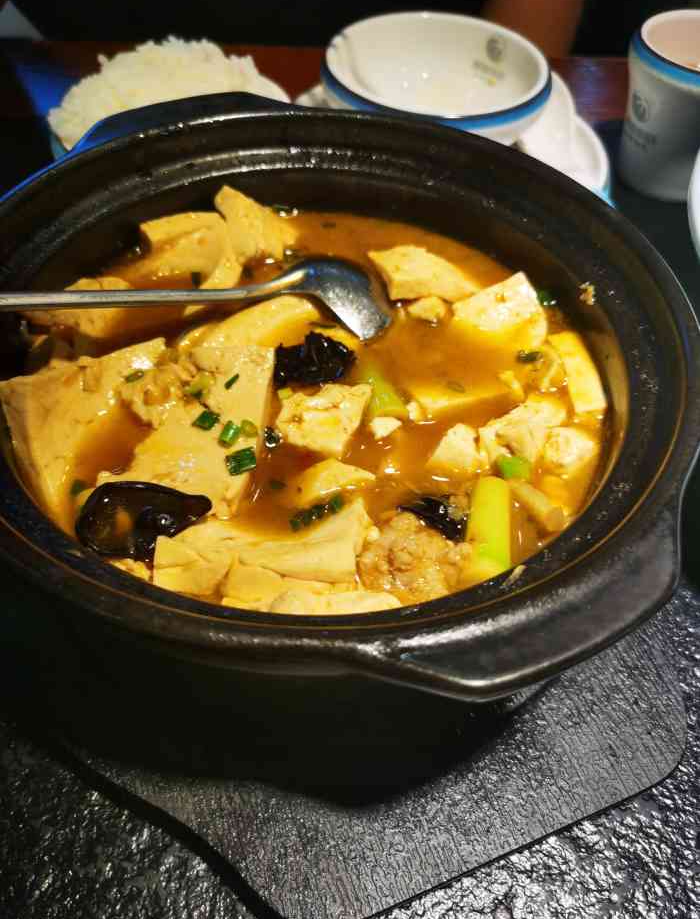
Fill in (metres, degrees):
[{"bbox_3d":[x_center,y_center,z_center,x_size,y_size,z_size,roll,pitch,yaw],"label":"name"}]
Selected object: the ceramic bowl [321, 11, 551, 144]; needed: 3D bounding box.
[{"bbox_3d":[0.046,-0.192,0.400,0.117,0.053,0.117,2,53,0],"label":"ceramic bowl"}]

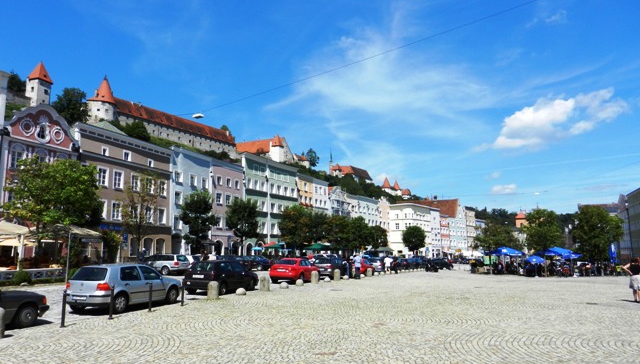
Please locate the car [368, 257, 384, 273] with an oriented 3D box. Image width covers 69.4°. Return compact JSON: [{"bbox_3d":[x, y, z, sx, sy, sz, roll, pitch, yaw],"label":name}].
[{"bbox_3d":[5.766,7.833,43.728,1.760,1.470,4.200,-4,-10,24],"label":"car"}]

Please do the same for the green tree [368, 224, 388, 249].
[{"bbox_3d":[10.953,11.507,86.542,3.800,7.080,3.800,0,-9,0],"label":"green tree"}]

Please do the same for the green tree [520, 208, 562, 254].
[{"bbox_3d":[18.662,5.105,38.941,3.700,5.760,3.700,0,-9,0],"label":"green tree"}]

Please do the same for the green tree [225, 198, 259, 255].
[{"bbox_3d":[-8.401,5.798,49.710,3.700,7.500,3.700,0,-9,0],"label":"green tree"}]

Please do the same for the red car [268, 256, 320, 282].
[{"bbox_3d":[-1.478,5.395,28.308,1.760,1.430,4.500,-3,-9,17],"label":"red car"}]

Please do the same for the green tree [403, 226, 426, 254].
[{"bbox_3d":[17.276,11.426,84.498,4.200,6.900,4.200,-2,-9,11],"label":"green tree"}]

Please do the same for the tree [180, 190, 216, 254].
[{"bbox_3d":[-11.725,4.738,44.605,3.500,7.900,3.500,0,-9,0],"label":"tree"}]

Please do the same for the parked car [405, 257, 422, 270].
[{"bbox_3d":[9.859,8.566,49.000,1.760,1.460,4.300,-5,-10,26],"label":"parked car"}]

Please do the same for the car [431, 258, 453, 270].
[{"bbox_3d":[13.826,9.138,52.208,1.700,1.430,4.000,-6,-10,32],"label":"car"}]

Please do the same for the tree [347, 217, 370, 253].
[{"bbox_3d":[5.658,8.673,67.468,4.100,7.200,4.100,0,-9,0],"label":"tree"}]

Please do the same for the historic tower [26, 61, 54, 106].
[{"bbox_3d":[-98.814,-34.293,163.405,5.800,18.000,5.800,-3,-9,16],"label":"historic tower"}]

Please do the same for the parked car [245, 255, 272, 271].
[{"bbox_3d":[-6.729,8.154,46.339,4.400,1.440,1.750,-4,-10,23],"label":"parked car"}]

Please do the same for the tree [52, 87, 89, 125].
[{"bbox_3d":[-89.103,-26.355,165.729,11.500,13.800,11.500,5,-10,-29],"label":"tree"}]

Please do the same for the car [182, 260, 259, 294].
[{"bbox_3d":[-4.482,4.422,21.833,1.690,1.440,3.920,-4,-10,23],"label":"car"}]

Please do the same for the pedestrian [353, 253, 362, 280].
[{"bbox_3d":[2.561,5.764,31.383,0.600,1.750,0.400,2,-9,-12],"label":"pedestrian"}]

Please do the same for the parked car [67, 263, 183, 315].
[{"bbox_3d":[-6.450,3.520,15.730,1.740,1.450,4.150,-4,-9,20],"label":"parked car"}]

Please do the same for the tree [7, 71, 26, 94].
[{"bbox_3d":[-110.314,-35.925,167.721,7.300,9.500,7.300,6,-11,-35],"label":"tree"}]

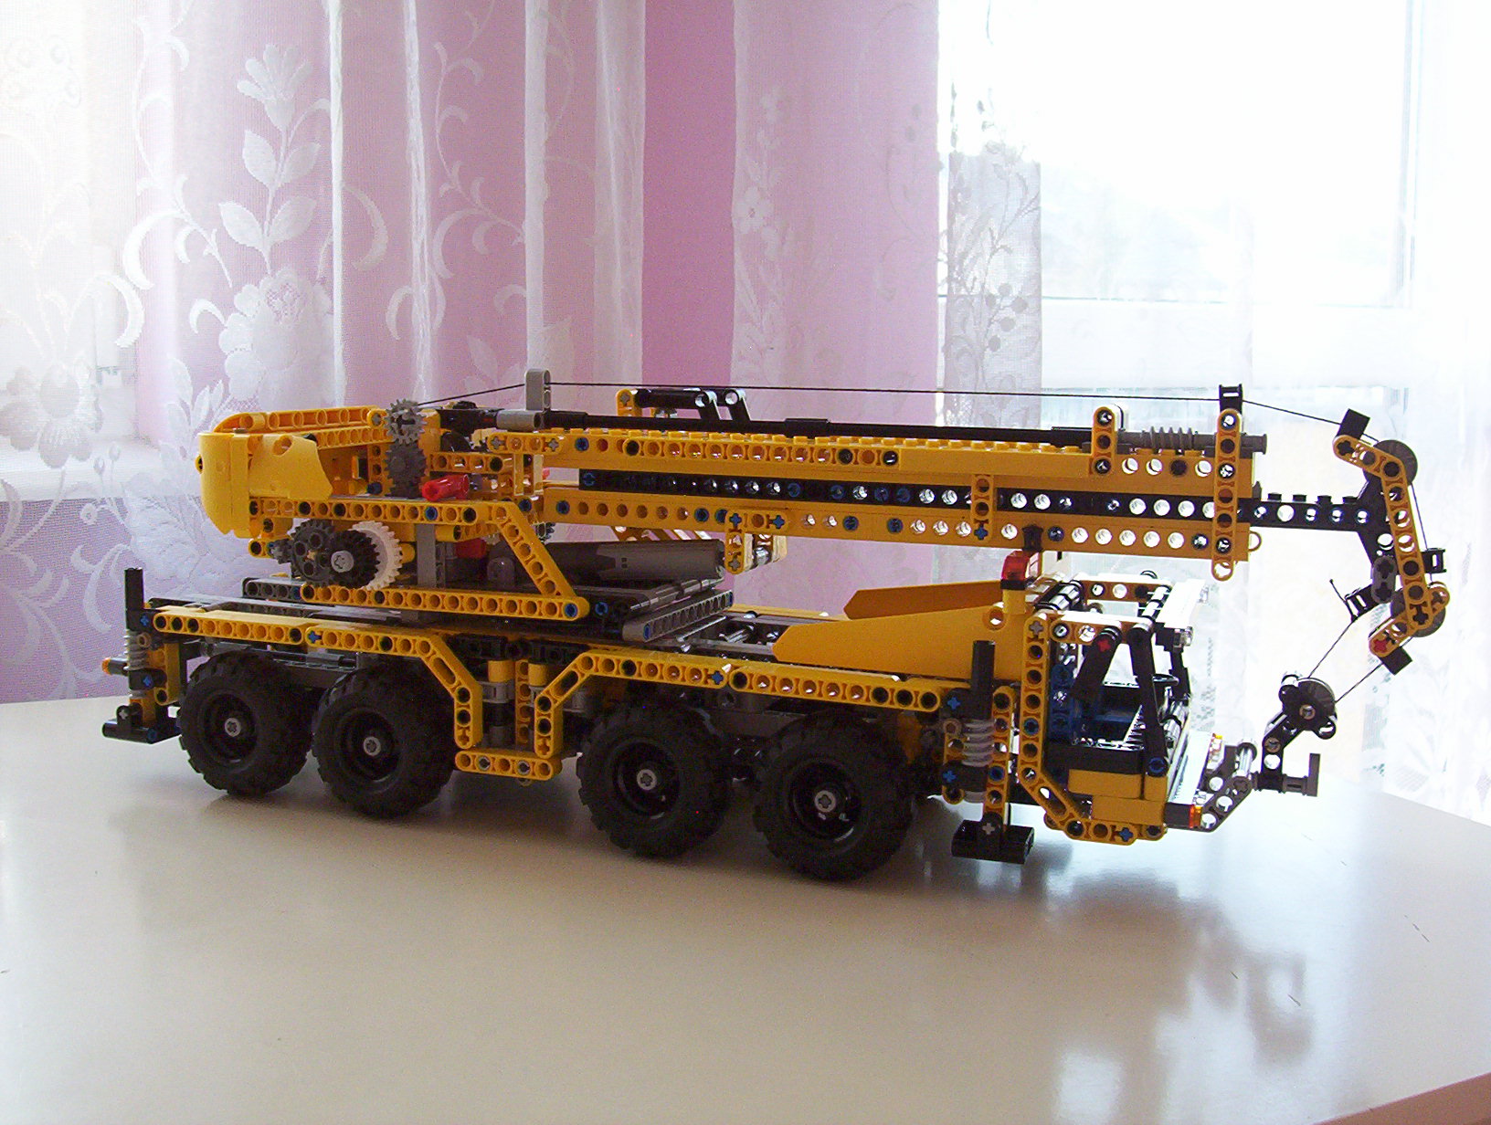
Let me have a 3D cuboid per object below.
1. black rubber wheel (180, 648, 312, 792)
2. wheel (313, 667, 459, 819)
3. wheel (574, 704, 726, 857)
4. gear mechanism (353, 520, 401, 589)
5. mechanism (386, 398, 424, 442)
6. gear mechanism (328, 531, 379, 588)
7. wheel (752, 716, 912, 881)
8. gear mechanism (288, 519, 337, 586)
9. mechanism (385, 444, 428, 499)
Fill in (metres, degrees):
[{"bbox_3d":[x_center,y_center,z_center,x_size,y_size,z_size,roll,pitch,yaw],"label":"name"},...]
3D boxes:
[{"bbox_3d":[-0.190,0.062,0.706,0.052,0.052,0.027,4,8,22],"label":"black rubber wheel"},{"bbox_3d":[-0.133,0.067,0.682,0.052,0.052,0.027,4,8,22],"label":"wheel"},{"bbox_3d":[-0.031,0.075,0.640,0.052,0.052,0.027,4,8,22],"label":"wheel"},{"bbox_3d":[-0.135,-0.003,0.671,0.025,0.025,0.008,4,8,22],"label":"gear mechanism"},{"bbox_3d":[-0.130,-0.053,0.707,0.018,0.018,0.008,4,8,22],"label":"mechanism"},{"bbox_3d":[-0.140,-0.001,0.662,0.022,0.022,0.008,4,8,22],"label":"gear mechanism"},{"bbox_3d":[0.028,0.079,0.616,0.052,0.052,0.027,4,8,22],"label":"wheel"},{"bbox_3d":[-0.156,-0.003,0.680,0.025,0.025,0.008,4,8,22],"label":"gear mechanism"},{"bbox_3d":[-0.129,-0.036,0.707,0.018,0.019,0.008,4,8,22],"label":"mechanism"}]

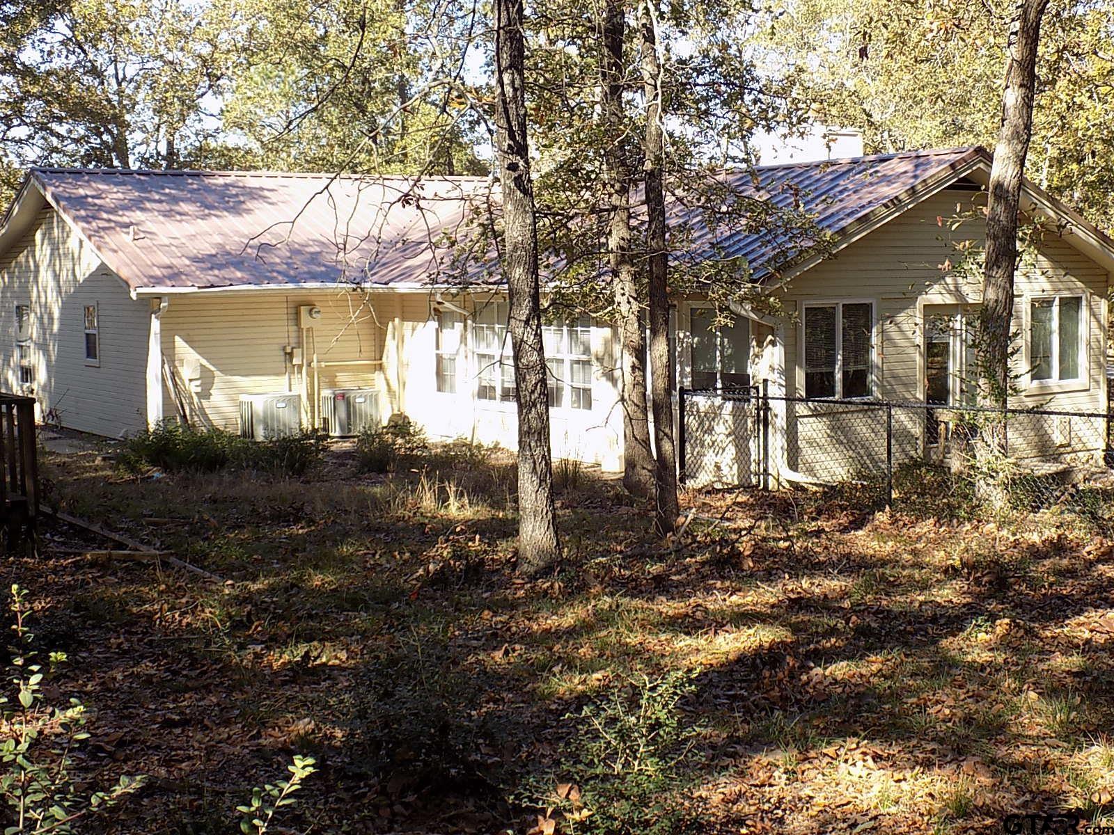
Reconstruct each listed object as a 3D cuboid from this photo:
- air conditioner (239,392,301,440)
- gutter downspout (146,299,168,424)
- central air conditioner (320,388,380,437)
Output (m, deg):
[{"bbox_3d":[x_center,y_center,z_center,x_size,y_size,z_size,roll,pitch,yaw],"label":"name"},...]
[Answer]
[{"bbox_3d":[-4.785,-0.002,24.705,0.789,0.715,0.789,-5,7,-36],"label":"air conditioner"},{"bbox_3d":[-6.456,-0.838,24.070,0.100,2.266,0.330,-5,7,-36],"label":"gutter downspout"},{"bbox_3d":[-3.567,-0.085,25.650,0.788,0.731,0.788,-5,7,-36],"label":"central air conditioner"}]

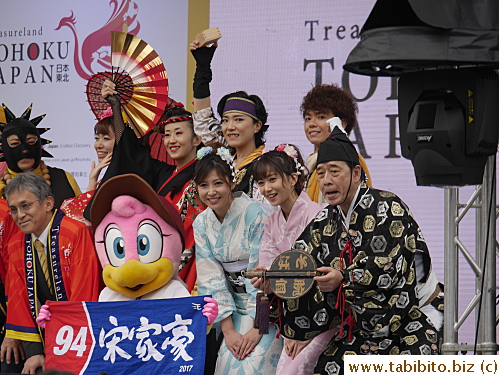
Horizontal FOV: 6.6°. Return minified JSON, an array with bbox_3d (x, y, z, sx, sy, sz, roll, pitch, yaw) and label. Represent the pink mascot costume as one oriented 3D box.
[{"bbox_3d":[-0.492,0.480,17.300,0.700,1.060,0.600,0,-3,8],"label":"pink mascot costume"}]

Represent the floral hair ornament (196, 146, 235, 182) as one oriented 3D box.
[{"bbox_3d":[-0.133,-0.093,17.450,0.160,0.140,0.110,-4,3,20],"label":"floral hair ornament"}]

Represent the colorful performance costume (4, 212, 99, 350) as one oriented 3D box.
[{"bbox_3d":[-0.784,0.390,17.400,0.460,0.620,0.400,-1,-3,25],"label":"colorful performance costume"}]

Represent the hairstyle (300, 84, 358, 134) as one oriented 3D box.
[{"bbox_3d":[0.338,-0.326,18.300,0.220,0.220,0.230,-6,-3,33],"label":"hairstyle"}]

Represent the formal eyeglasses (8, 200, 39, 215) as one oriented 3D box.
[{"bbox_3d":[-0.883,0.076,17.300,0.140,0.042,0.130,-20,-5,39],"label":"formal eyeglasses"}]

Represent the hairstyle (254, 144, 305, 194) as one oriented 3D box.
[{"bbox_3d":[0.125,-0.073,17.500,0.180,0.210,0.220,-11,9,39],"label":"hairstyle"}]

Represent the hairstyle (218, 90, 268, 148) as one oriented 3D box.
[{"bbox_3d":[-0.029,-0.284,18.100,0.185,0.235,0.210,-2,-3,30],"label":"hairstyle"}]

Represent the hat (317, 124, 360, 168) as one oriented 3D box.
[{"bbox_3d":[0.353,-0.163,17.150,0.170,0.180,0.200,-4,-3,38],"label":"hat"}]

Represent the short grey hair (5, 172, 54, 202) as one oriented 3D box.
[{"bbox_3d":[-0.880,0.004,17.400,0.175,0.140,0.200,-20,-5,39],"label":"short grey hair"}]

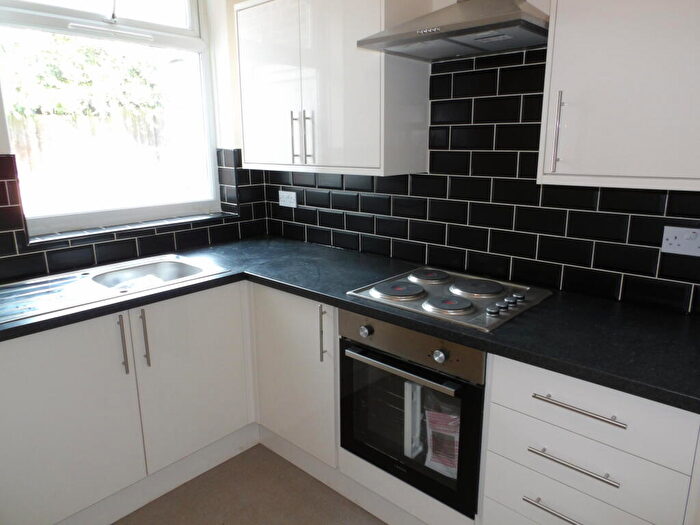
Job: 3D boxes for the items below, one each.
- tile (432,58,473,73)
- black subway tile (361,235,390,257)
[{"bbox_3d":[0.424,-0.799,1.980,0.200,0.049,0.010,12,19,41],"label":"tile"},{"bbox_3d":[0.131,-0.086,2.439,0.200,0.099,0.010,12,19,41],"label":"black subway tile"}]

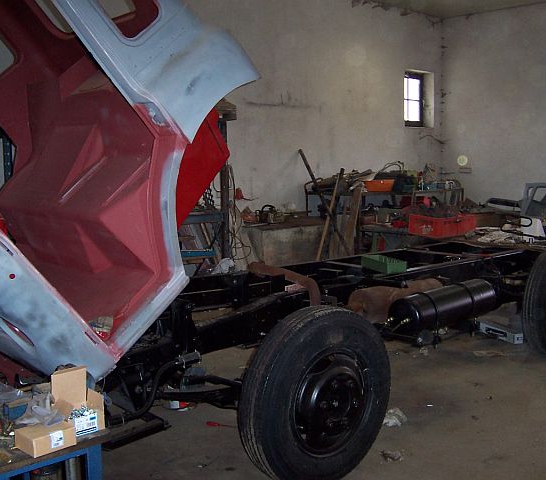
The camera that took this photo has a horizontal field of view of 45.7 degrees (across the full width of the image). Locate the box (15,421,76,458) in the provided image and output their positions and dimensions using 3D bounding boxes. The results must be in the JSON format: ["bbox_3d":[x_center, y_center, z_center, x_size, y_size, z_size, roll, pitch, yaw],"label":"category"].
[{"bbox_3d":[-0.648,0.560,1.840,0.108,0.053,0.131,5,9,41],"label":"box"}]

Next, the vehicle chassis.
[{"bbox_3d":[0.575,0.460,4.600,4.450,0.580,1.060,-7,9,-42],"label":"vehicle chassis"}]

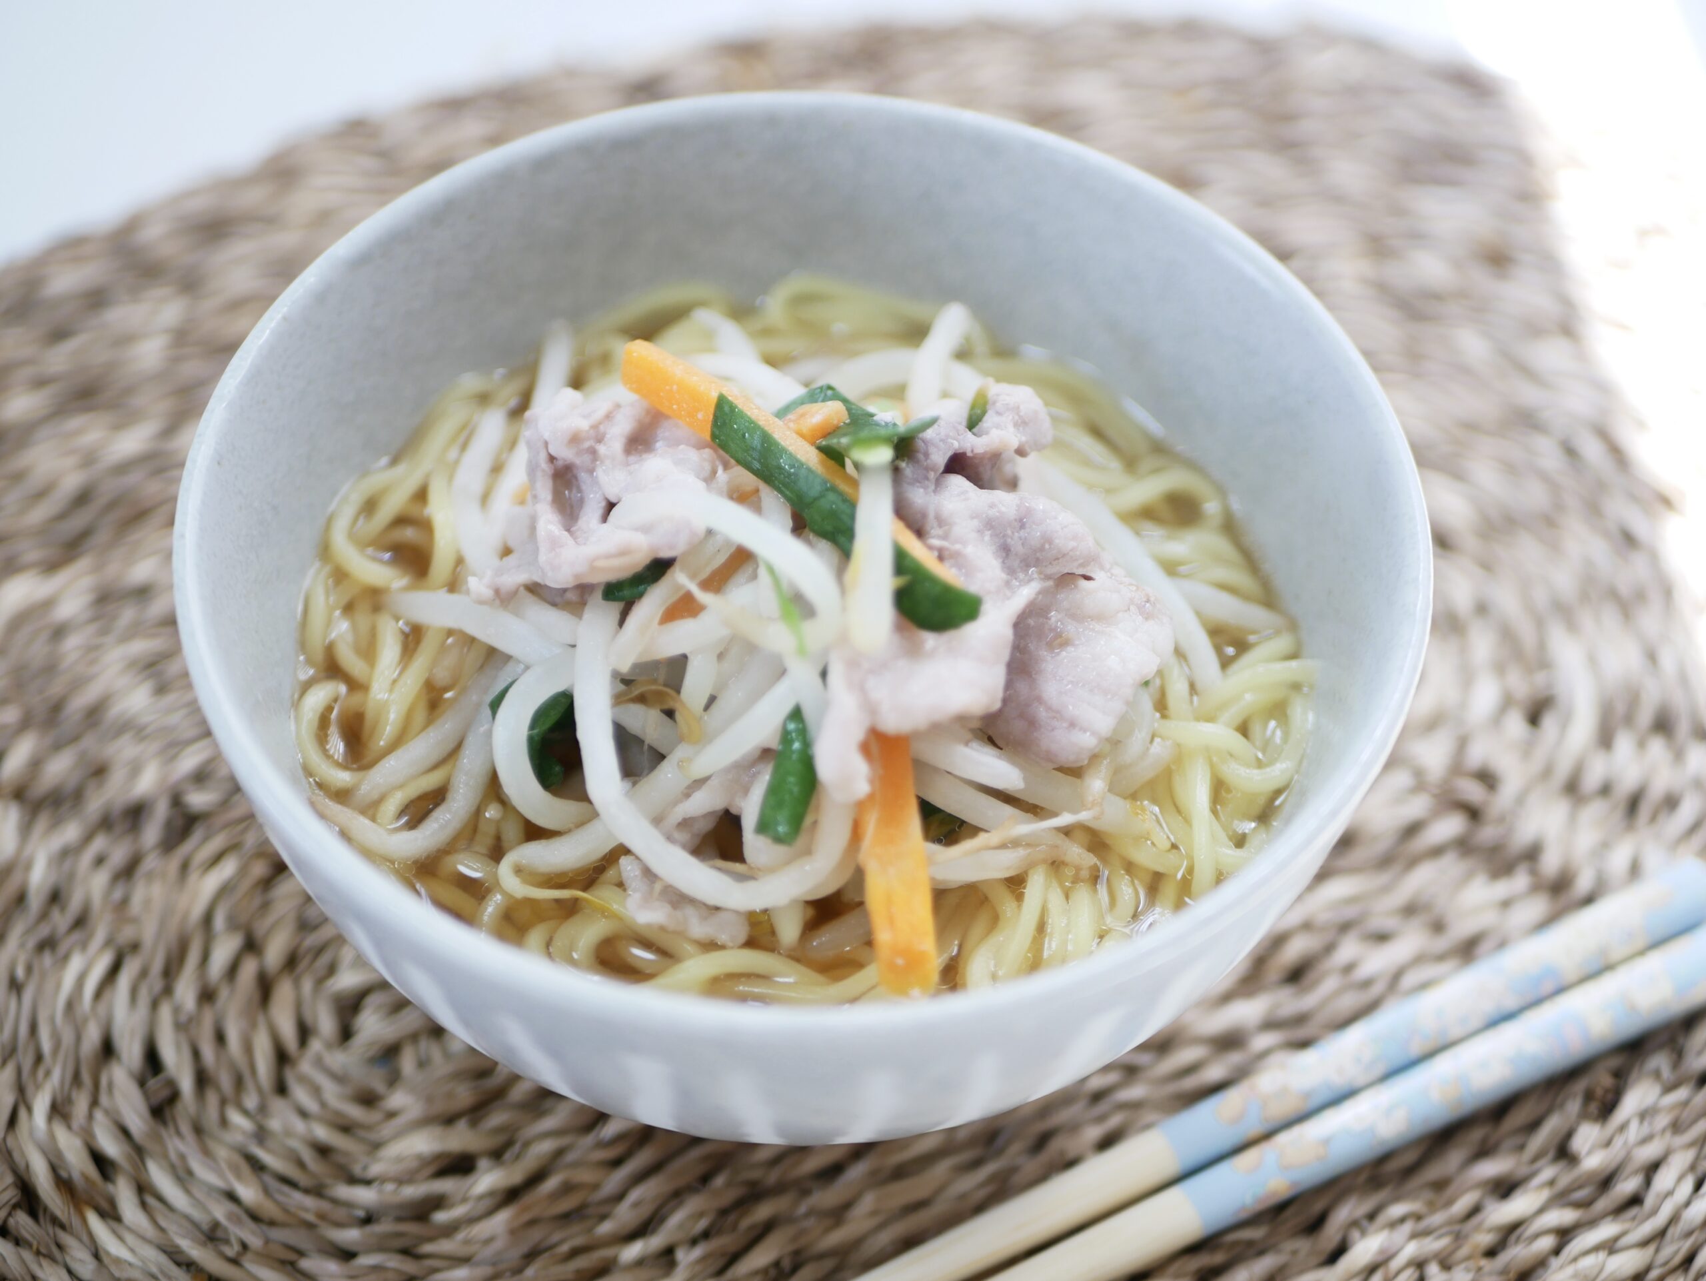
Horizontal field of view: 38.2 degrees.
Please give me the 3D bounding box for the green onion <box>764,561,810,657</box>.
[{"bbox_3d":[-0.008,-0.004,0.285,0.003,0.002,0.012,-18,75,-17],"label":"green onion"}]

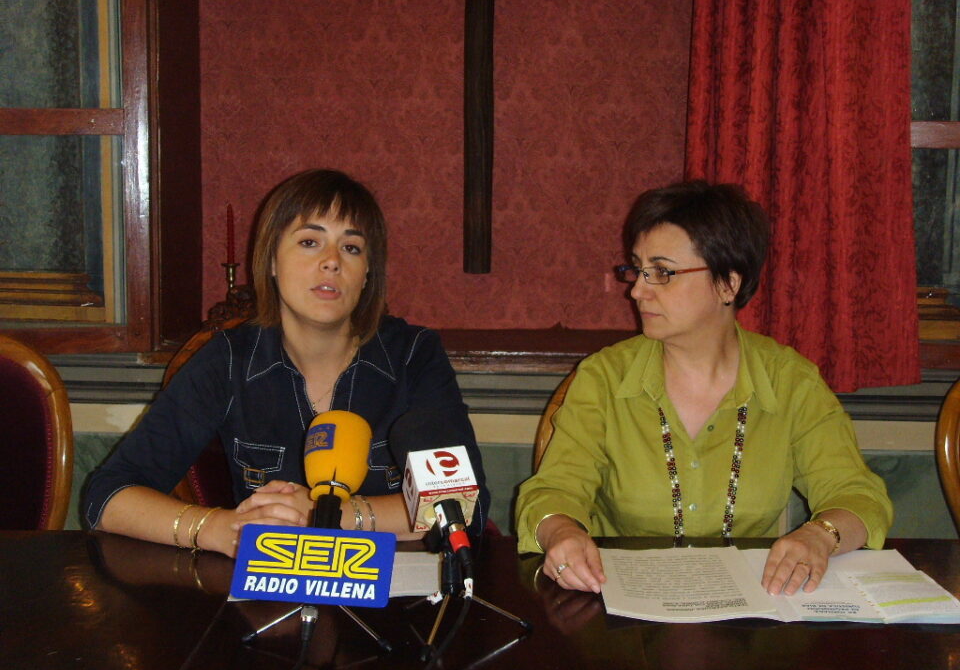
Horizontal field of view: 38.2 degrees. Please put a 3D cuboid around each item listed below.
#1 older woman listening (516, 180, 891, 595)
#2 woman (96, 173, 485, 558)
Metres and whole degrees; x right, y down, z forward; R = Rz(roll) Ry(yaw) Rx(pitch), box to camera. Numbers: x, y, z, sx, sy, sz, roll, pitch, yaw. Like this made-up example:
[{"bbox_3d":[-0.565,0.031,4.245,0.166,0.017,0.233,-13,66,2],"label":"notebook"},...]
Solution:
[{"bbox_3d":[0.318,0.394,2.097,0.530,1.250,0.680,1,6,6],"label":"older woman listening"},{"bbox_3d":[-0.286,0.379,2.136,0.570,1.260,0.660,0,6,-3],"label":"woman"}]

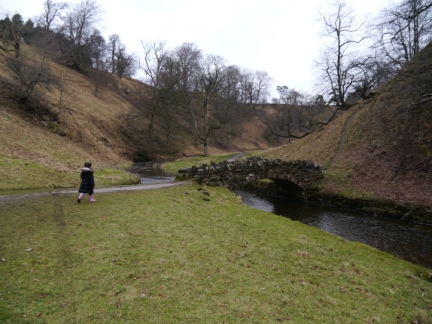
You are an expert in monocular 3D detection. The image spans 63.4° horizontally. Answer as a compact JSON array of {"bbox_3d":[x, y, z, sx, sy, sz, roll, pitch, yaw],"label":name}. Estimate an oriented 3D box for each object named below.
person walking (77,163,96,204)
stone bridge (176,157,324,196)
[{"bbox_3d":[-3.930,0.620,10.600,0.450,1.220,0.400,-1,2,-42],"label":"person walking"},{"bbox_3d":[1.890,0.790,18.200,7.600,2.130,2.400,-1,2,-25],"label":"stone bridge"}]

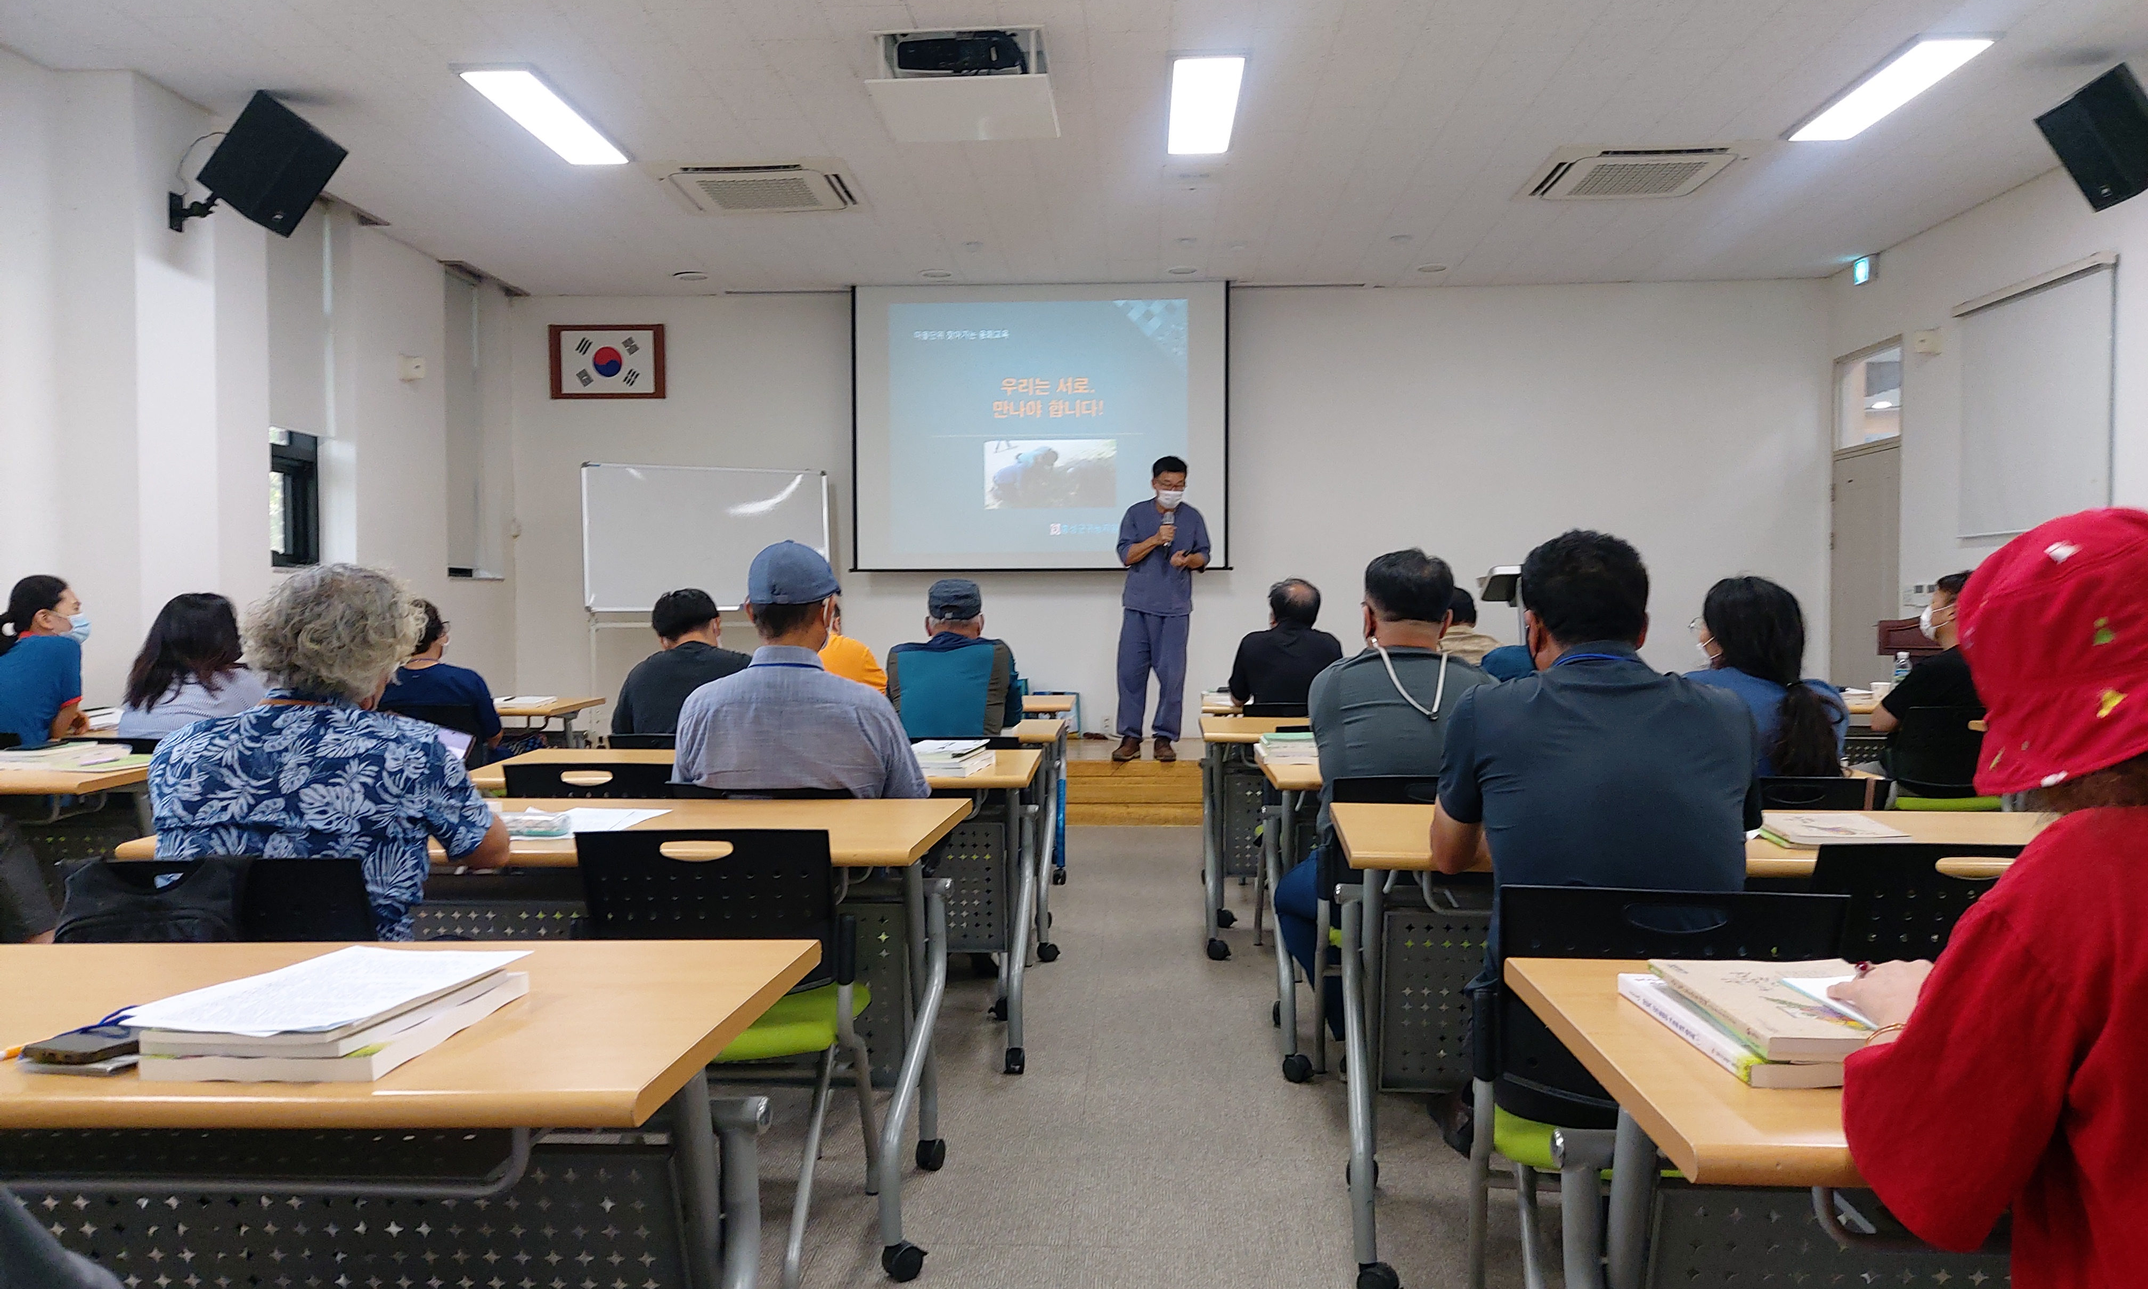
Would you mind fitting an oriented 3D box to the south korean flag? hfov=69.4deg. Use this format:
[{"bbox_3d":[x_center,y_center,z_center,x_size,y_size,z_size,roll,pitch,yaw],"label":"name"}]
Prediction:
[{"bbox_3d":[-3.086,-1.881,10.299,0.730,0.480,0.040,0,1,3],"label":"south korean flag"}]

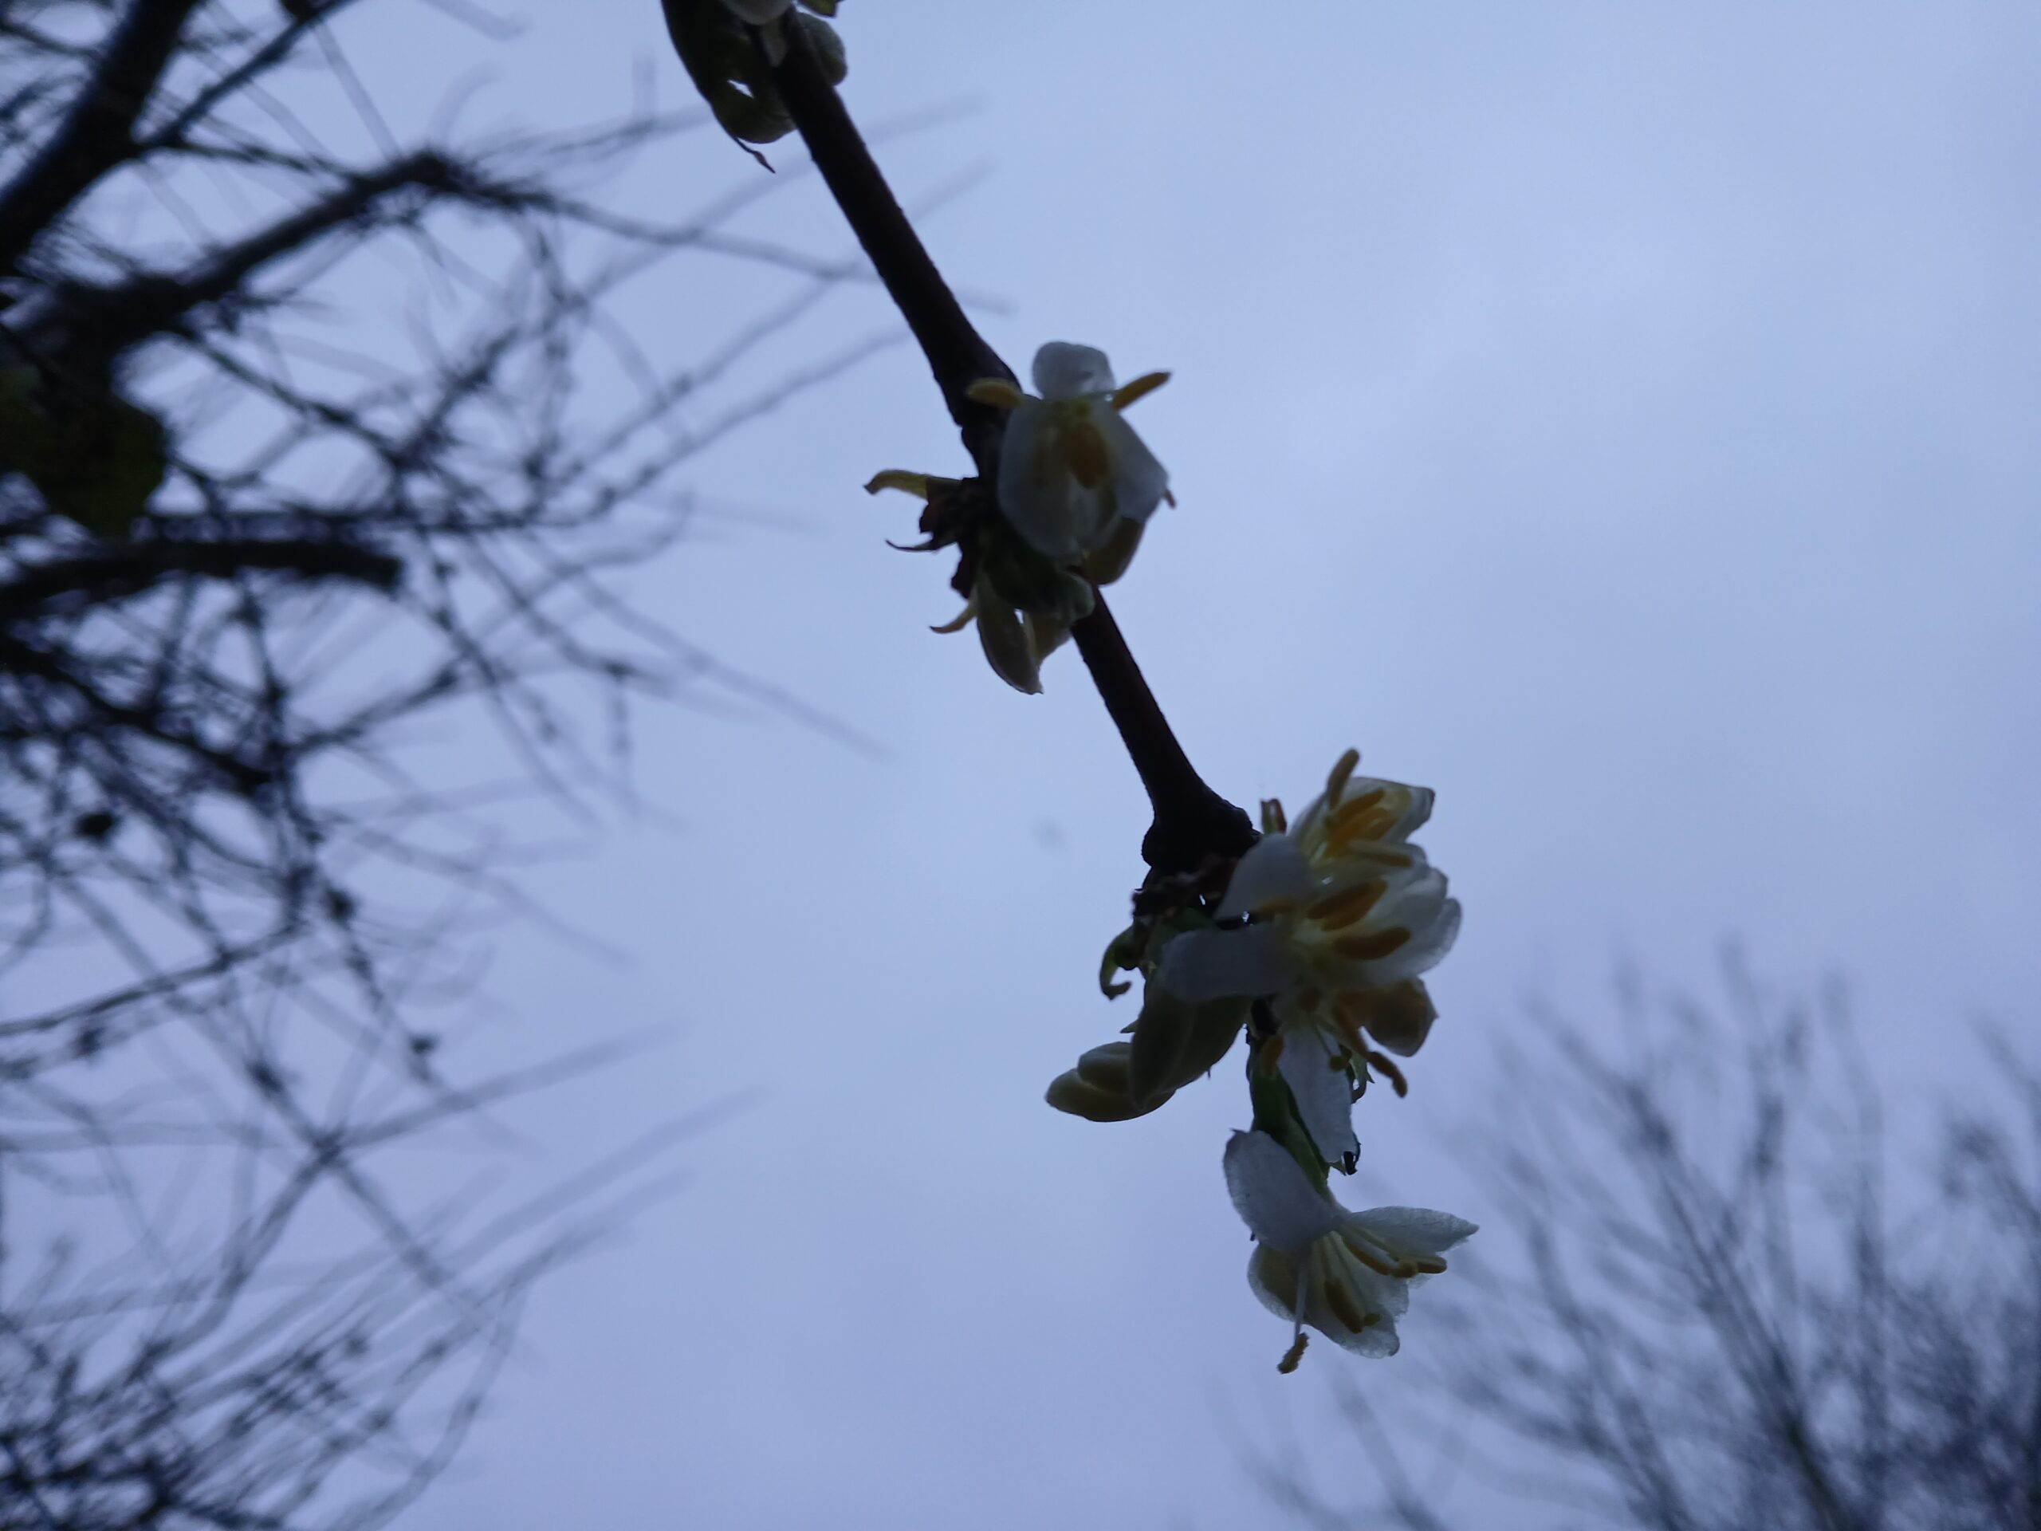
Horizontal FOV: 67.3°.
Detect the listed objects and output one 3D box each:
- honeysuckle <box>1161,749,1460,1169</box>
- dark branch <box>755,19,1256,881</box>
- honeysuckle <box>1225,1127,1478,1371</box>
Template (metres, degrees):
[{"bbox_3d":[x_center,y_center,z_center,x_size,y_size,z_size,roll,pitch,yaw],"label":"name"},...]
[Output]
[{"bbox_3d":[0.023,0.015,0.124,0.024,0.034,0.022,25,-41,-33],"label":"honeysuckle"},{"bbox_3d":[-0.002,-0.026,0.126,0.009,0.077,0.007,-27,-5,0],"label":"dark branch"},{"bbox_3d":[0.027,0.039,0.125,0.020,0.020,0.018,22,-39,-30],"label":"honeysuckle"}]

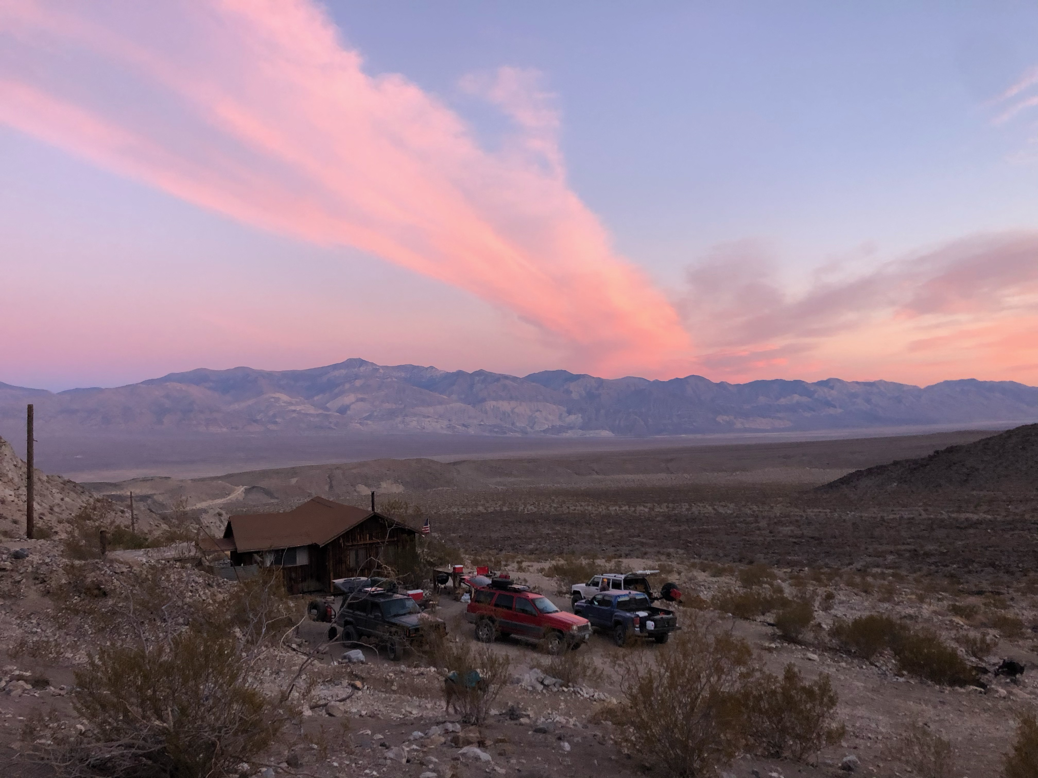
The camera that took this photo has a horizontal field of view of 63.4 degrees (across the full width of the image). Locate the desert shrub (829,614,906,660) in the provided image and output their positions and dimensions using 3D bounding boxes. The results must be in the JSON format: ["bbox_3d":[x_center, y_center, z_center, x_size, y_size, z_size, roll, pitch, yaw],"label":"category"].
[{"bbox_3d":[12.859,9.147,31.000,2.670,1.590,2.140,0,-2,0],"label":"desert shrub"}]

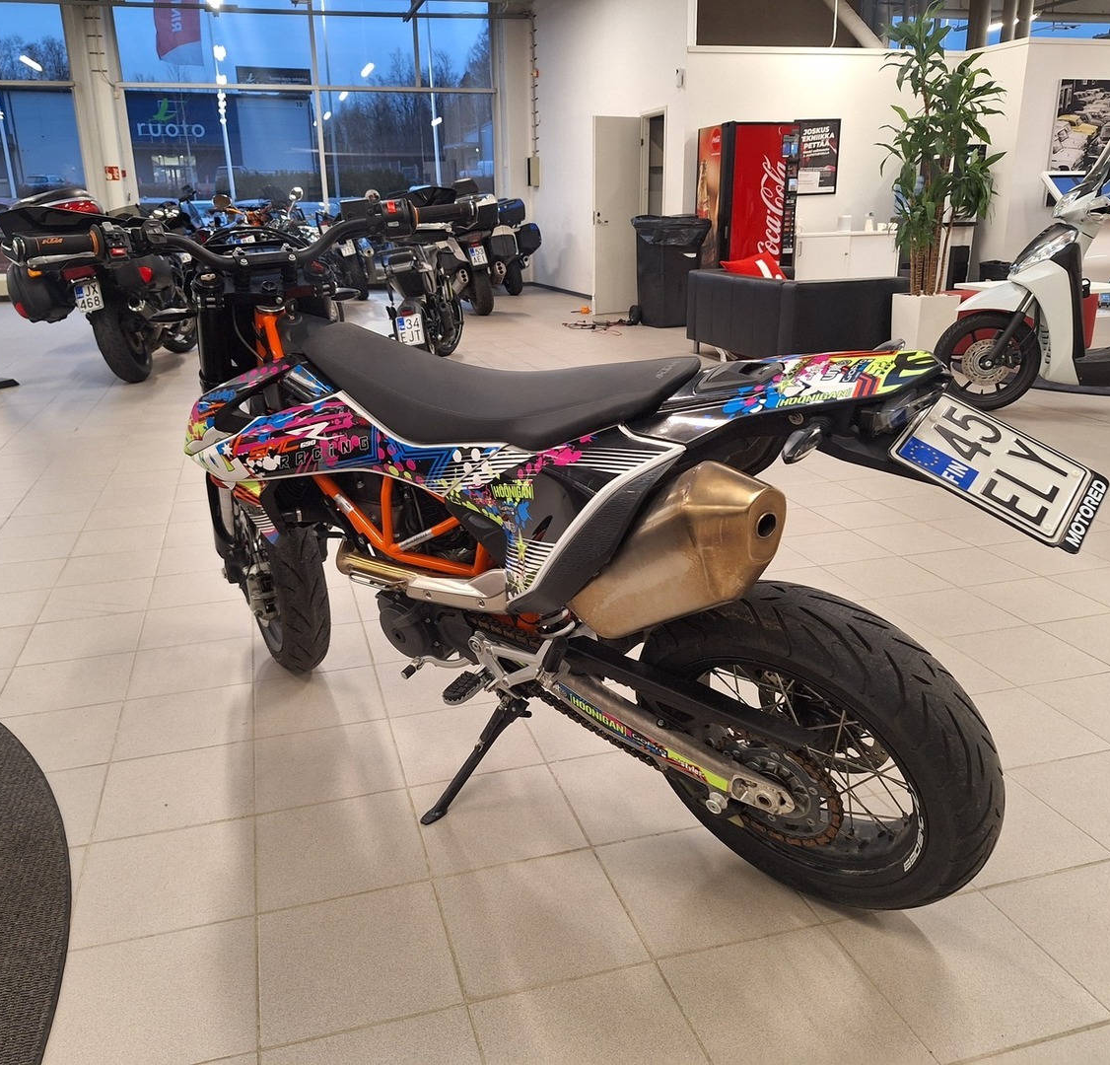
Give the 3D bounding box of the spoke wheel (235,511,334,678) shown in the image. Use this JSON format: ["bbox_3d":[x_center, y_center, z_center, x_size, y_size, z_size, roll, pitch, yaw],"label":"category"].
[{"bbox_3d":[-0.726,0.079,2.443,0.122,0.600,0.600,-14,27,-22],"label":"spoke wheel"}]

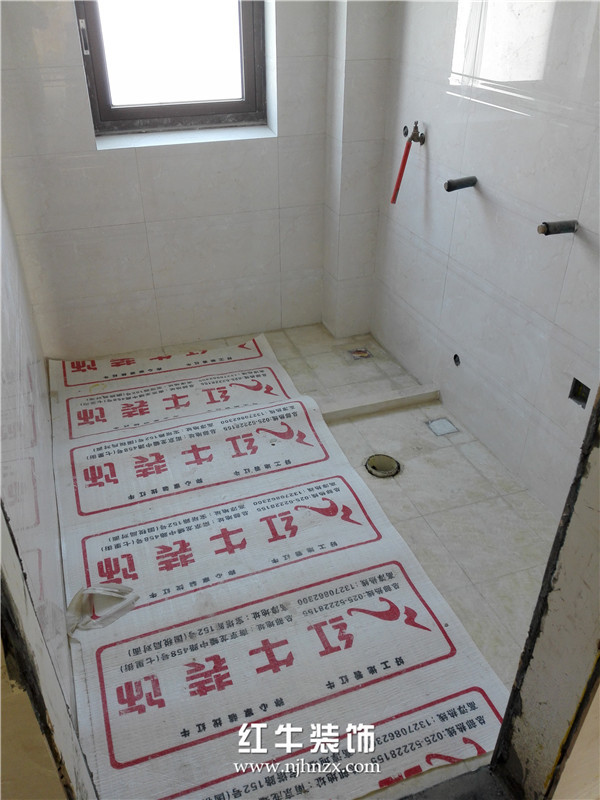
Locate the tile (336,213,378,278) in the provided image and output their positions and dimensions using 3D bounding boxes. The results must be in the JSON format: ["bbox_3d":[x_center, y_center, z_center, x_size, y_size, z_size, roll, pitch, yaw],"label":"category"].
[{"bbox_3d":[0.262,-0.697,2.936,0.187,0.301,0.010,-11,34,-17],"label":"tile"}]

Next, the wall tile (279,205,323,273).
[{"bbox_3d":[0.010,-0.757,3.022,0.216,0.300,0.012,-11,34,-16],"label":"wall tile"}]

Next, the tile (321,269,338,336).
[{"bbox_3d":[0.148,-0.472,3.144,0.010,0.301,0.191,-11,34,-17],"label":"tile"}]

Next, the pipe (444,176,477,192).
[{"bbox_3d":[0.535,-0.719,2.150,0.113,0.033,0.033,-15,35,-14],"label":"pipe"}]

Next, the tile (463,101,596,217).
[{"bbox_3d":[0.655,-0.760,1.906,0.012,0.300,0.597,-11,34,-16],"label":"tile"}]

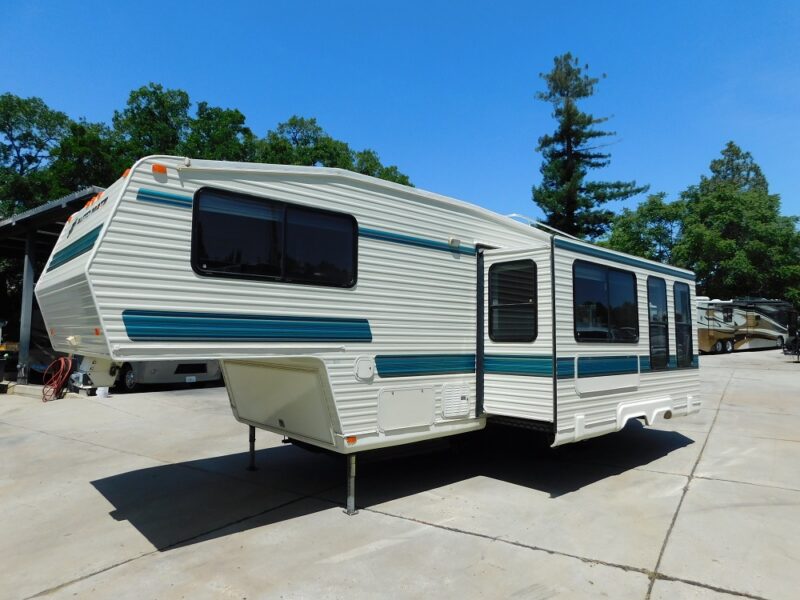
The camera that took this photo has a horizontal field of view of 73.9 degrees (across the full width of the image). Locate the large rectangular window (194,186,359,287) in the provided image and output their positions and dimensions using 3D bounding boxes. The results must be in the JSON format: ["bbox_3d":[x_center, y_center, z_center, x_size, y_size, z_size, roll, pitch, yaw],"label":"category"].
[{"bbox_3d":[-1.068,-0.530,4.934,1.699,0.753,0.070,4,-6,-42],"label":"large rectangular window"}]

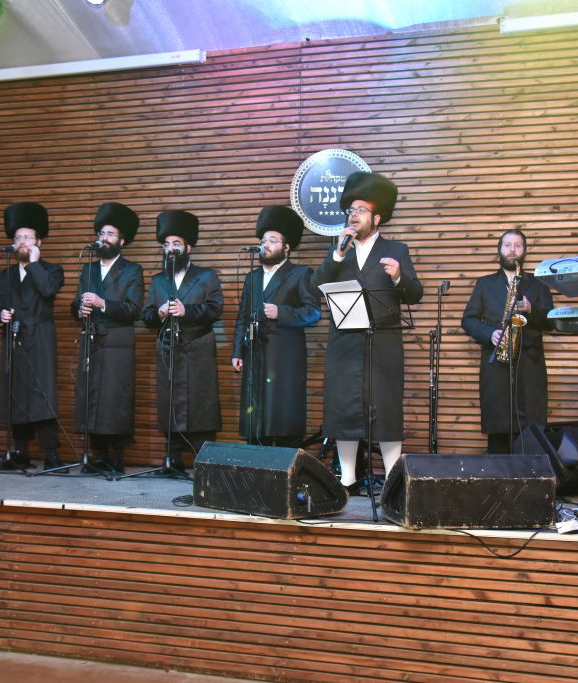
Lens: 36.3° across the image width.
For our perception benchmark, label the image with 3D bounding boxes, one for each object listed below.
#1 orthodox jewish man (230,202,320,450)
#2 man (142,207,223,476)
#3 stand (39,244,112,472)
[{"bbox_3d":[-0.093,-0.016,5.930,0.570,1.840,0.420,0,-3,19],"label":"orthodox jewish man"},{"bbox_3d":[-0.721,-0.009,6.090,0.550,1.820,0.450,1,-3,3],"label":"man"},{"bbox_3d":[-1.302,0.116,5.937,0.580,1.540,0.520,0,-3,20],"label":"stand"}]

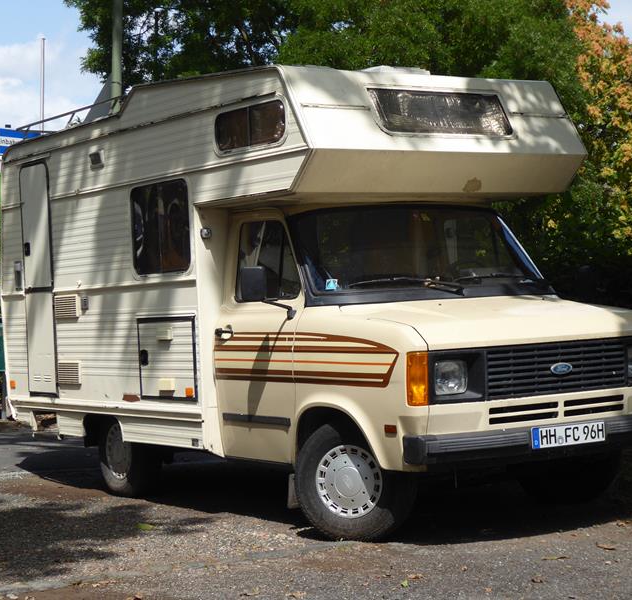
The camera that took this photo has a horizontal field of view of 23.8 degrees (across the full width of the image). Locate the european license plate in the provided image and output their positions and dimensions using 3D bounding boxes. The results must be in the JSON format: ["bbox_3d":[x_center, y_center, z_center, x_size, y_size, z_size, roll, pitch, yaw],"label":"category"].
[{"bbox_3d":[1.354,0.722,8.027,0.526,0.107,0.020,-3,0,-34],"label":"european license plate"}]

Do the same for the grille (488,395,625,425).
[{"bbox_3d":[1.312,0.591,8.112,0.980,0.084,0.050,-3,0,-34],"label":"grille"}]

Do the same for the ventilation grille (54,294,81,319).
[{"bbox_3d":[-1.825,0.044,10.899,0.050,0.162,0.393,-3,0,-34],"label":"ventilation grille"}]

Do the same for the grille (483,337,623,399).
[{"bbox_3d":[1.317,0.366,8.122,1.018,0.283,0.060,-3,0,-34],"label":"grille"}]

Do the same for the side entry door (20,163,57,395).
[{"bbox_3d":[-2.087,-0.151,11.303,0.060,1.722,0.522,-3,0,-34],"label":"side entry door"}]

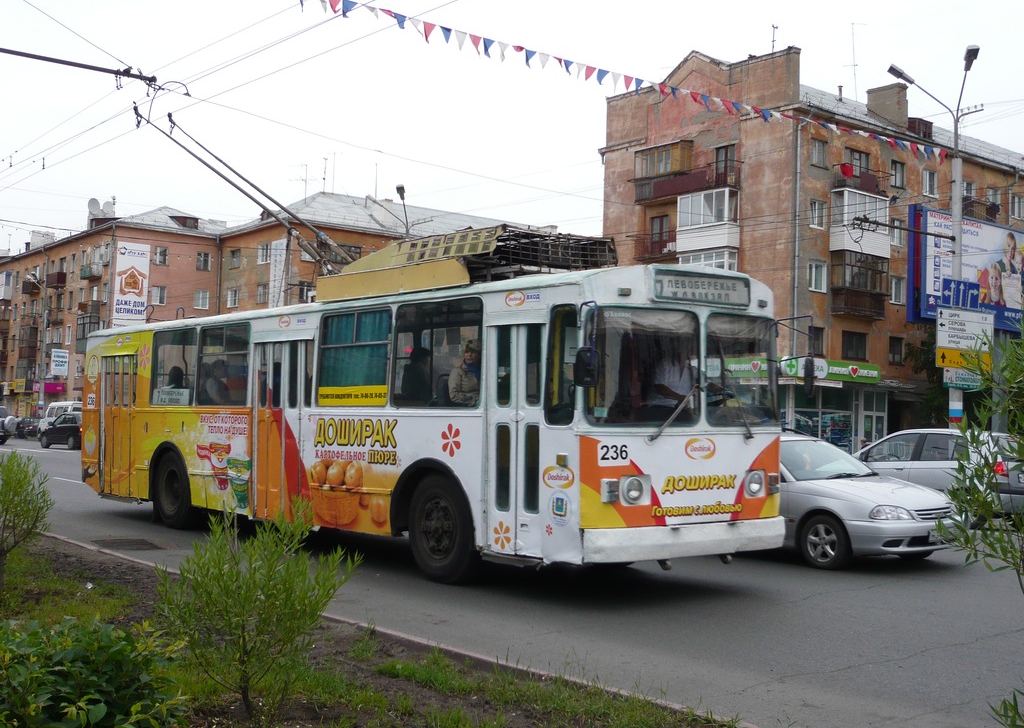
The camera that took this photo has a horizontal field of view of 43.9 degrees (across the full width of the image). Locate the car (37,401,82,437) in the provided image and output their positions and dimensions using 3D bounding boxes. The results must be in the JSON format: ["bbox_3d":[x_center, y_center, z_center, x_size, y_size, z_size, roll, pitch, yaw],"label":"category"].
[{"bbox_3d":[-23.166,3.075,66.592,4.500,2.000,1.740,-2,-5,45],"label":"car"}]

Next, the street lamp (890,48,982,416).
[{"bbox_3d":[11.364,-2.360,33.406,1.700,11.500,2.700,5,-5,-40],"label":"street lamp"}]

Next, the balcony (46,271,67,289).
[{"bbox_3d":[-36.621,-6.648,102.401,0.740,1.100,2.950,4,-4,-36],"label":"balcony"}]

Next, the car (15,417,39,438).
[{"bbox_3d":[-30.333,3.990,80.076,1.700,1.450,4.400,5,-5,-42],"label":"car"}]

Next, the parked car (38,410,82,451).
[{"bbox_3d":[-18.259,2.839,53.524,4.000,1.500,1.690,-2,-5,45],"label":"parked car"}]

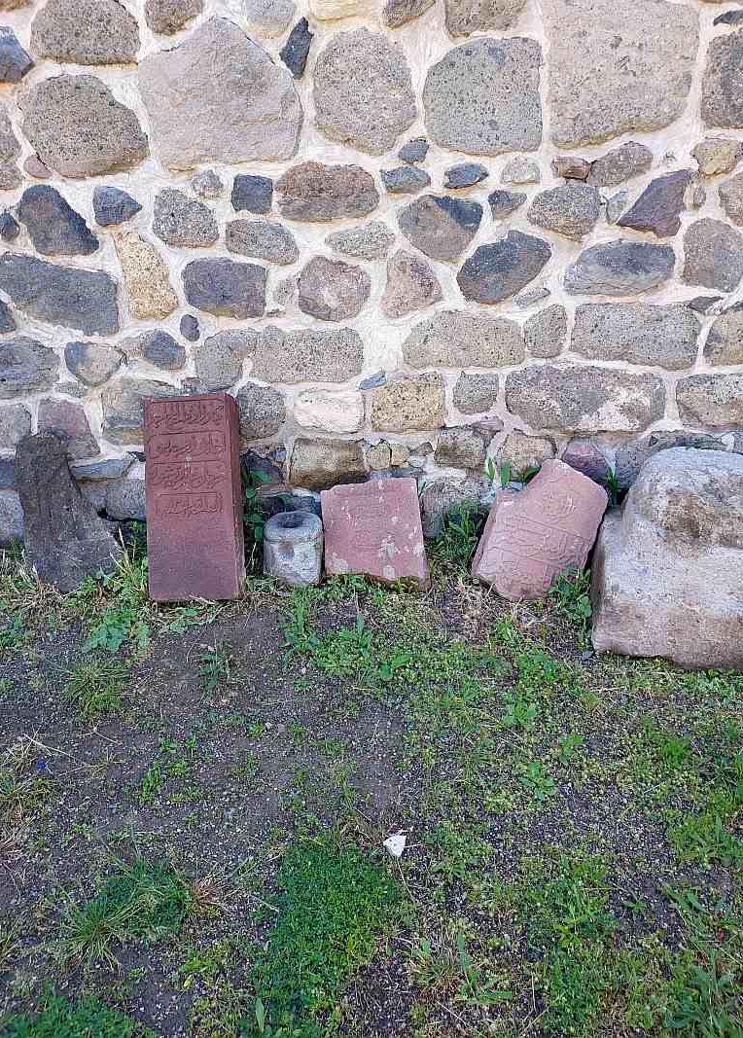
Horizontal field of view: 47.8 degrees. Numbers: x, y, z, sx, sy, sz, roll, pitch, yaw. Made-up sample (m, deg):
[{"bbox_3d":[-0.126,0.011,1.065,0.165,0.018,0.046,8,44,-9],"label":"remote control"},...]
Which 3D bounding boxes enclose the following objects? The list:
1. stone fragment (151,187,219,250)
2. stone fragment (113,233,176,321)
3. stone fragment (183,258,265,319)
[{"bbox_3d":[-0.687,-1.138,3.169,0.226,0.191,0.150,2,22,6],"label":"stone fragment"},{"bbox_3d":[-0.830,-0.881,3.066,0.220,0.295,0.132,0,21,3],"label":"stone fragment"},{"bbox_3d":[-0.538,-0.842,3.066,0.288,0.211,0.127,0,21,3],"label":"stone fragment"}]

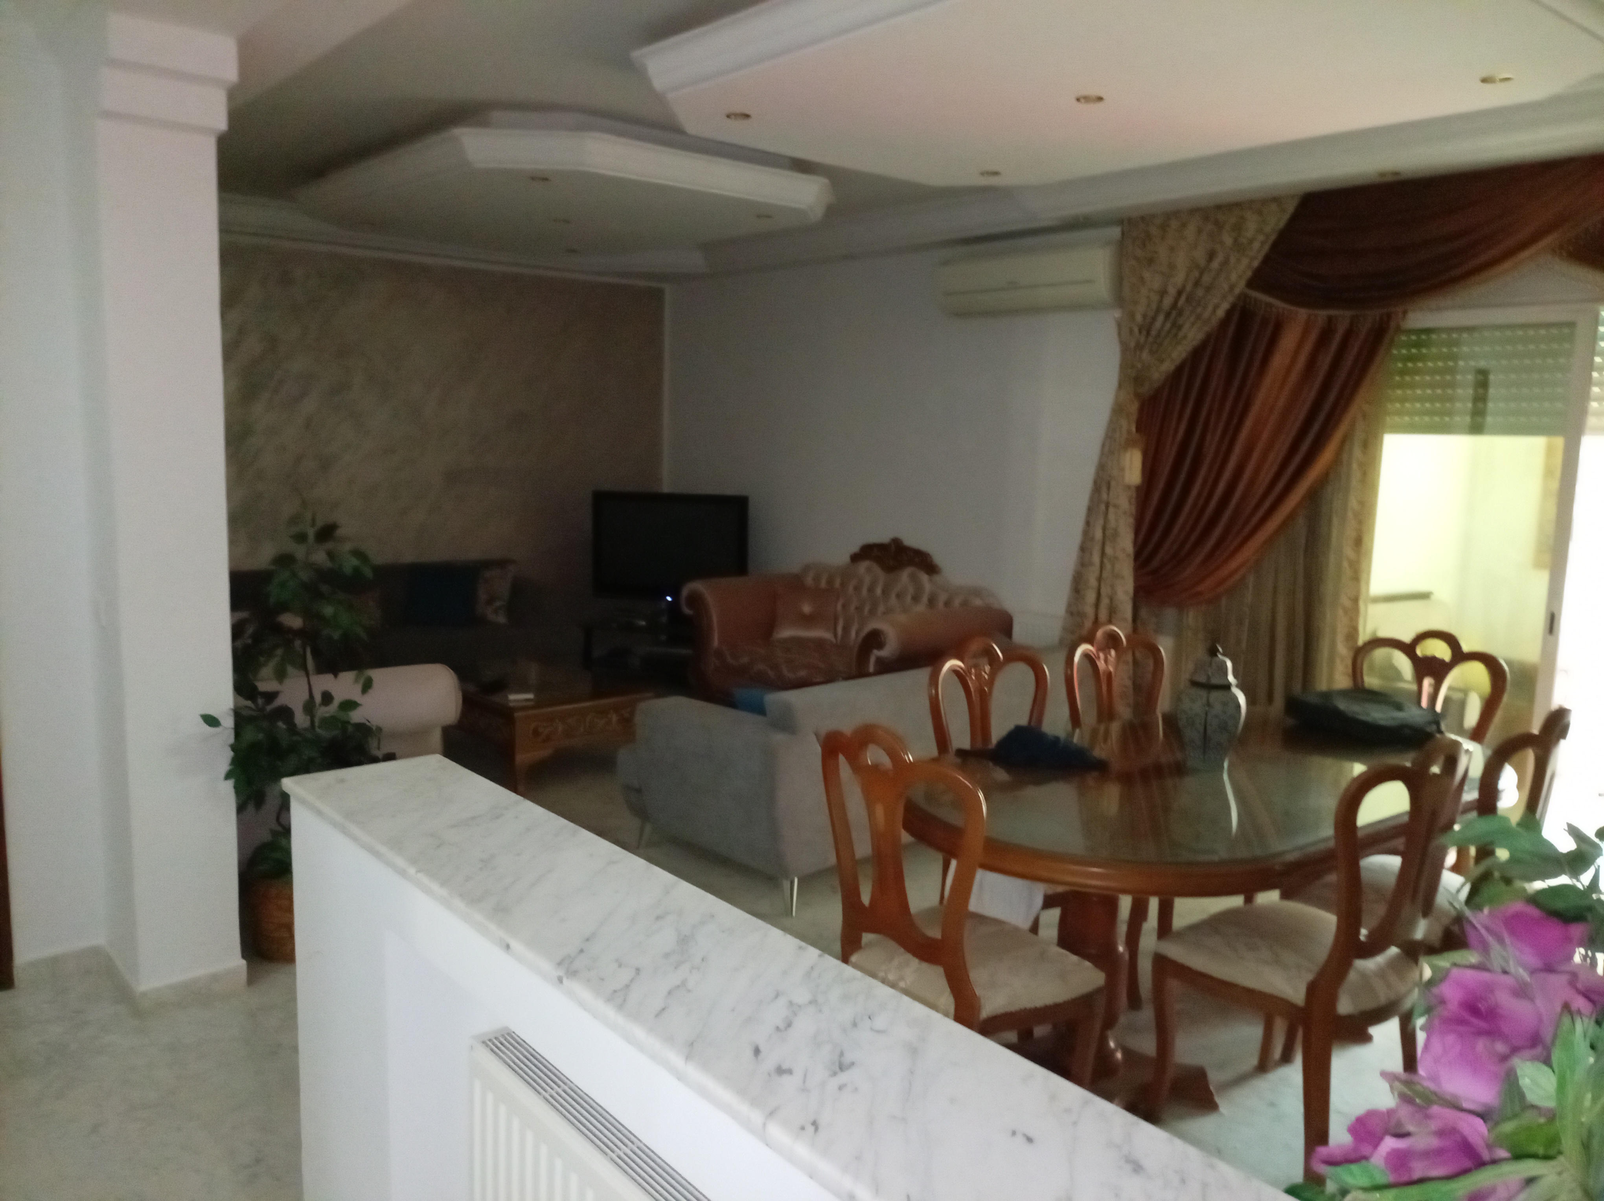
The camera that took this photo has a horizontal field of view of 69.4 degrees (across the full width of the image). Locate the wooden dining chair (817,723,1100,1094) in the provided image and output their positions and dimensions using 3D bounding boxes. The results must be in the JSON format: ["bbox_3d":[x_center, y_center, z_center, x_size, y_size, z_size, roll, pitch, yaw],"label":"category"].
[{"bbox_3d":[0.322,0.762,2.621,0.555,1.055,0.505,-6,11,-41],"label":"wooden dining chair"}]

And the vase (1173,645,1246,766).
[{"bbox_3d":[1.147,0.282,3.218,0.197,0.330,0.197,-5,11,-38],"label":"vase"}]

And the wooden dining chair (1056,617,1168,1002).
[{"bbox_3d":[1.134,0.654,3.687,0.493,1.060,0.556,-4,10,-34],"label":"wooden dining chair"}]

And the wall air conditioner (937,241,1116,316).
[{"bbox_3d":[1.161,-1.613,5.873,0.210,0.298,1.054,-6,11,-41],"label":"wall air conditioner"}]

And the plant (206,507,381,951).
[{"bbox_3d":[-1.593,0.425,3.610,0.543,1.369,0.543,-5,11,-41],"label":"plant"}]

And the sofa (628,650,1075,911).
[{"bbox_3d":[0.271,0.608,4.814,1.754,0.777,0.935,-5,11,-41],"label":"sofa"}]

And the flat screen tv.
[{"bbox_3d":[-0.866,-0.369,7.749,1.039,0.717,0.110,2,8,6],"label":"flat screen tv"}]

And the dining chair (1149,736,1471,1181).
[{"bbox_3d":[1.220,0.787,2.784,0.493,1.060,0.556,-4,10,-33],"label":"dining chair"}]

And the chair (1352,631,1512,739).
[{"bbox_3d":[1.910,0.639,3.753,0.555,1.055,0.505,-6,11,-42],"label":"chair"}]

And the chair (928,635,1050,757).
[{"bbox_3d":[0.655,0.663,3.354,0.505,1.055,0.555,-4,10,-34],"label":"chair"}]

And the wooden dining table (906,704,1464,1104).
[{"bbox_3d":[1.099,0.838,3.223,1.953,0.773,1.073,-5,11,-38],"label":"wooden dining table"}]

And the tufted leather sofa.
[{"bbox_3d":[0.218,0.209,6.978,0.952,0.944,1.904,-5,11,-41],"label":"tufted leather sofa"}]

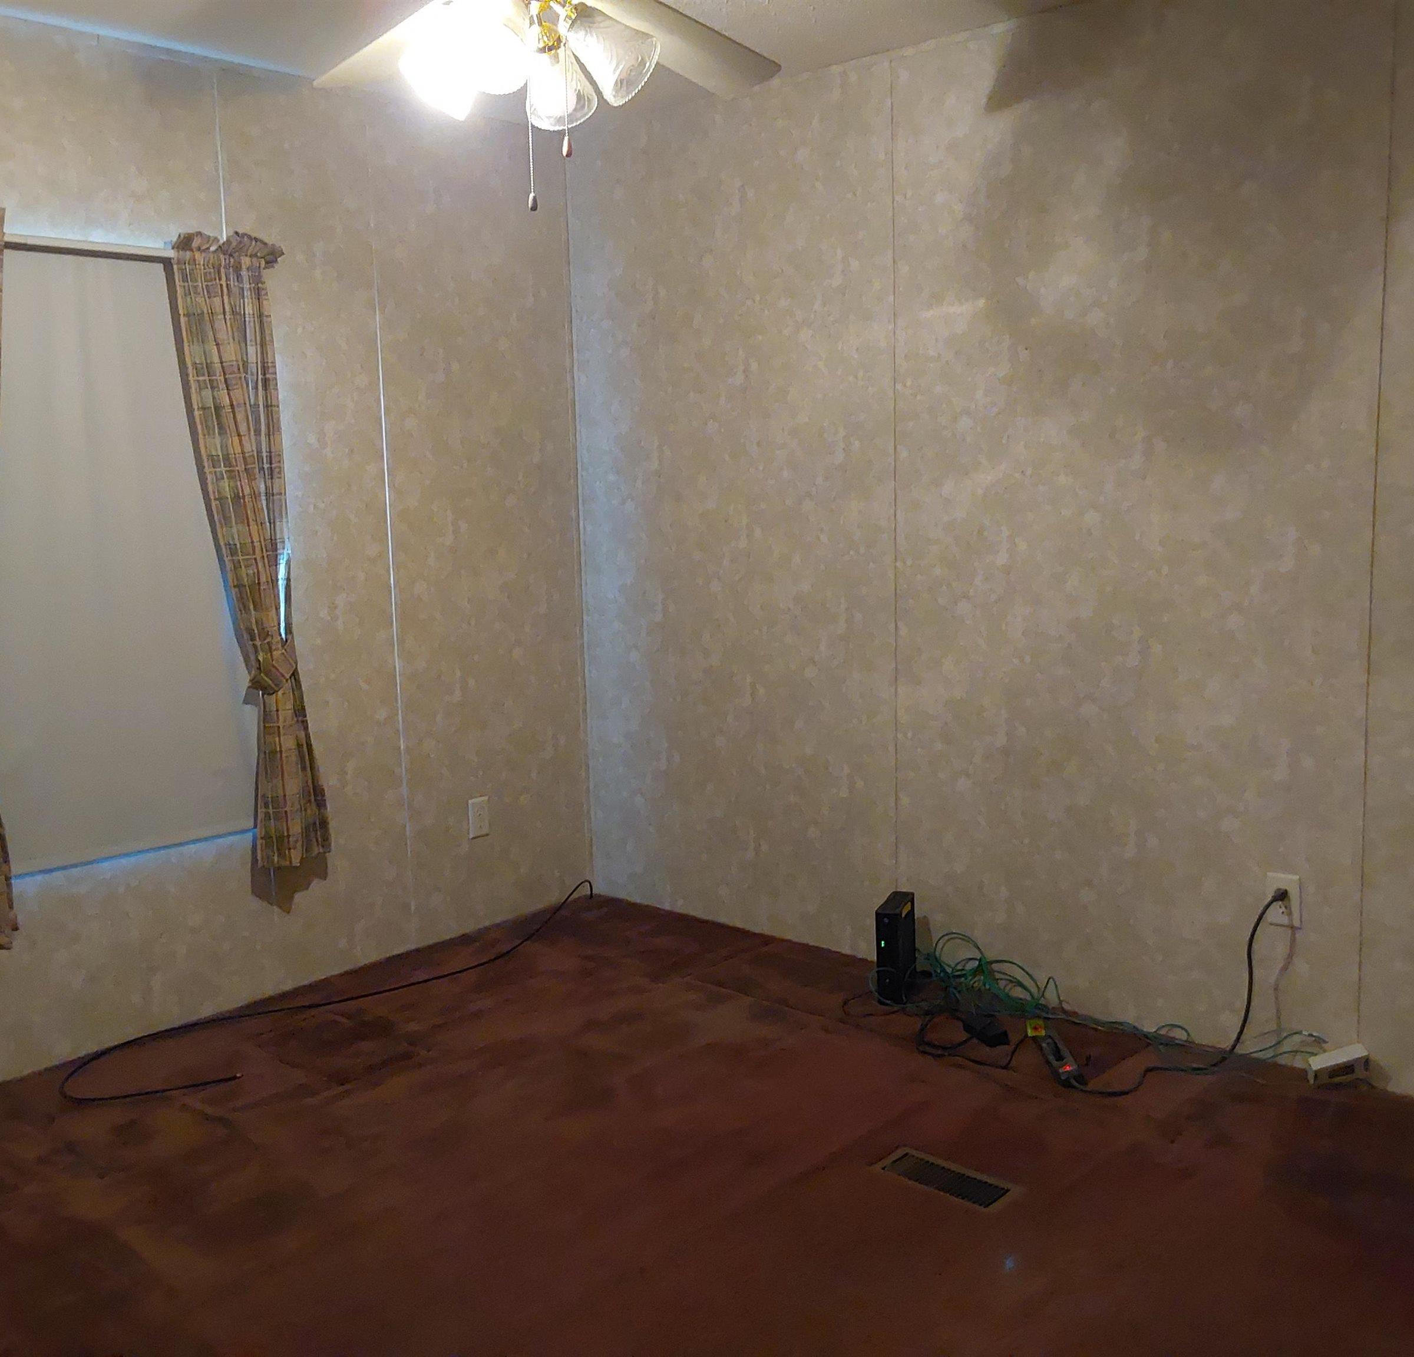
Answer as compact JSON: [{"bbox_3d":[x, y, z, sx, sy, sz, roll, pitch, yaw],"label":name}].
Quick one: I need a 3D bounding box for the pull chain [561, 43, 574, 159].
[{"bbox_3d":[-0.210,-0.875,2.221,0.015,0.165,0.015,-1,8,0],"label":"pull chain"}]

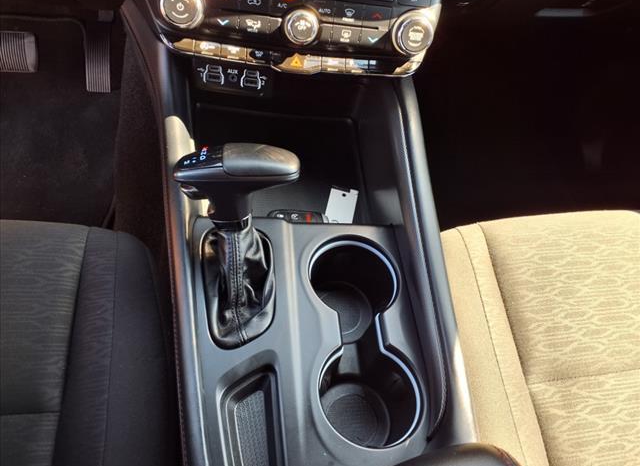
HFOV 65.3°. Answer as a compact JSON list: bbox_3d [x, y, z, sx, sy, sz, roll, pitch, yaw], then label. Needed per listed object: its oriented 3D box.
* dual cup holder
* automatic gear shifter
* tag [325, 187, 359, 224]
[{"bbox_3d":[0.033,0.104,0.457,0.085,0.080,0.192,-1,56,-8],"label":"dual cup holder"},{"bbox_3d":[-0.063,0.007,0.394,0.098,0.119,0.130,0,54,-8],"label":"automatic gear shifter"},{"bbox_3d":[0.023,-0.026,0.541,0.030,0.003,0.052,14,63,-1],"label":"tag"}]

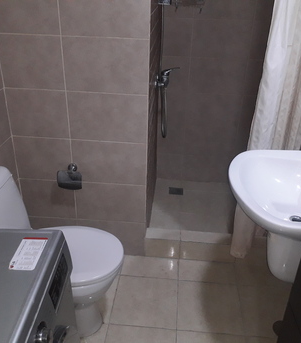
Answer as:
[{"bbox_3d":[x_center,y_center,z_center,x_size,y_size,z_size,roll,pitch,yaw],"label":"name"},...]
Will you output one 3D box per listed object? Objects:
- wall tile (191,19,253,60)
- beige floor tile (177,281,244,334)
[{"bbox_3d":[0.489,-0.904,2.450,0.405,0.253,0.012,4,28,4],"label":"wall tile"},{"bbox_3d":[0.309,0.708,1.861,0.332,0.012,0.323,4,28,4],"label":"beige floor tile"}]

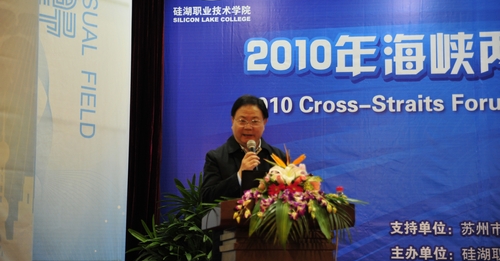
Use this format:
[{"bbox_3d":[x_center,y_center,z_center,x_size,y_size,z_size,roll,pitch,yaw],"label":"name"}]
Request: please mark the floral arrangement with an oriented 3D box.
[{"bbox_3d":[0.210,0.321,4.120,0.549,0.420,0.380,2,-10,-11],"label":"floral arrangement"}]

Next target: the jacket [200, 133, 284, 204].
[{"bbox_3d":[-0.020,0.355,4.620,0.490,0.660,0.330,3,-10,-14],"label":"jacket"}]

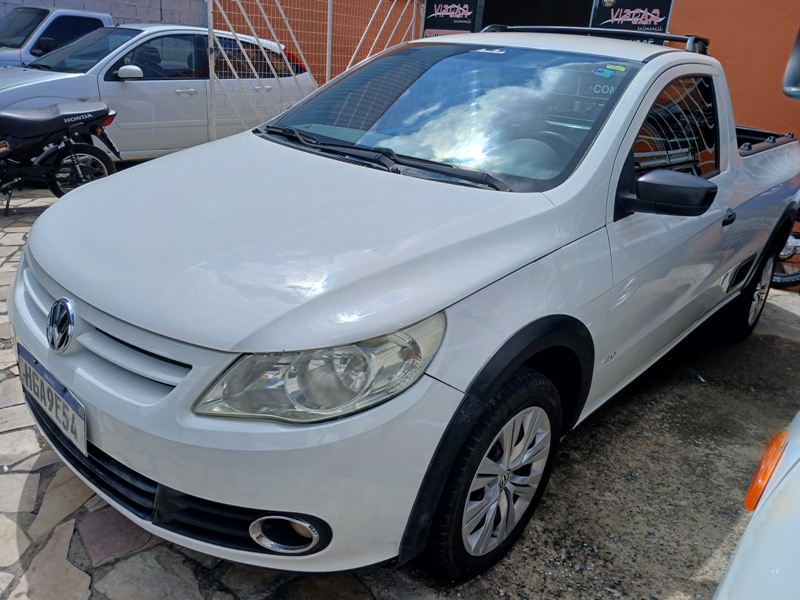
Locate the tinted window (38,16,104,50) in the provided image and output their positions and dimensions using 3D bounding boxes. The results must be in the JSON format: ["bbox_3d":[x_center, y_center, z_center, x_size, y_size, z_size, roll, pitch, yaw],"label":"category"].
[{"bbox_3d":[-4.180,-3.345,7.600,0.070,0.450,0.900,1,15,41],"label":"tinted window"}]

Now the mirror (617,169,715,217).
[{"bbox_3d":[0.738,-0.300,1.642,0.230,0.120,0.125,21,25,37],"label":"mirror"}]

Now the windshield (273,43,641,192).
[{"bbox_3d":[0.146,-0.713,2.121,1.270,0.110,0.860,21,54,37],"label":"windshield"}]

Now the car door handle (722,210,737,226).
[{"bbox_3d":[1.331,-0.338,2.422,0.045,0.070,0.160,21,25,37],"label":"car door handle"}]

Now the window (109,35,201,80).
[{"bbox_3d":[-2.441,-2.394,5.899,0.060,0.460,1.000,-3,12,41],"label":"window"}]

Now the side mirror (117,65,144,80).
[{"bbox_3d":[-2.501,-2.109,5.577,0.230,0.145,0.130,19,26,35],"label":"side mirror"}]

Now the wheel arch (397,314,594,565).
[{"bbox_3d":[0.283,0.282,1.520,0.110,0.490,0.800,21,25,37],"label":"wheel arch"}]

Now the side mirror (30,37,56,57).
[{"bbox_3d":[-4.271,-3.046,7.220,0.270,0.210,0.150,19,26,35],"label":"side mirror"}]

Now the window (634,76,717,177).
[{"bbox_3d":[0.940,-0.565,2.030,0.060,0.410,0.870,4,14,42],"label":"window"}]

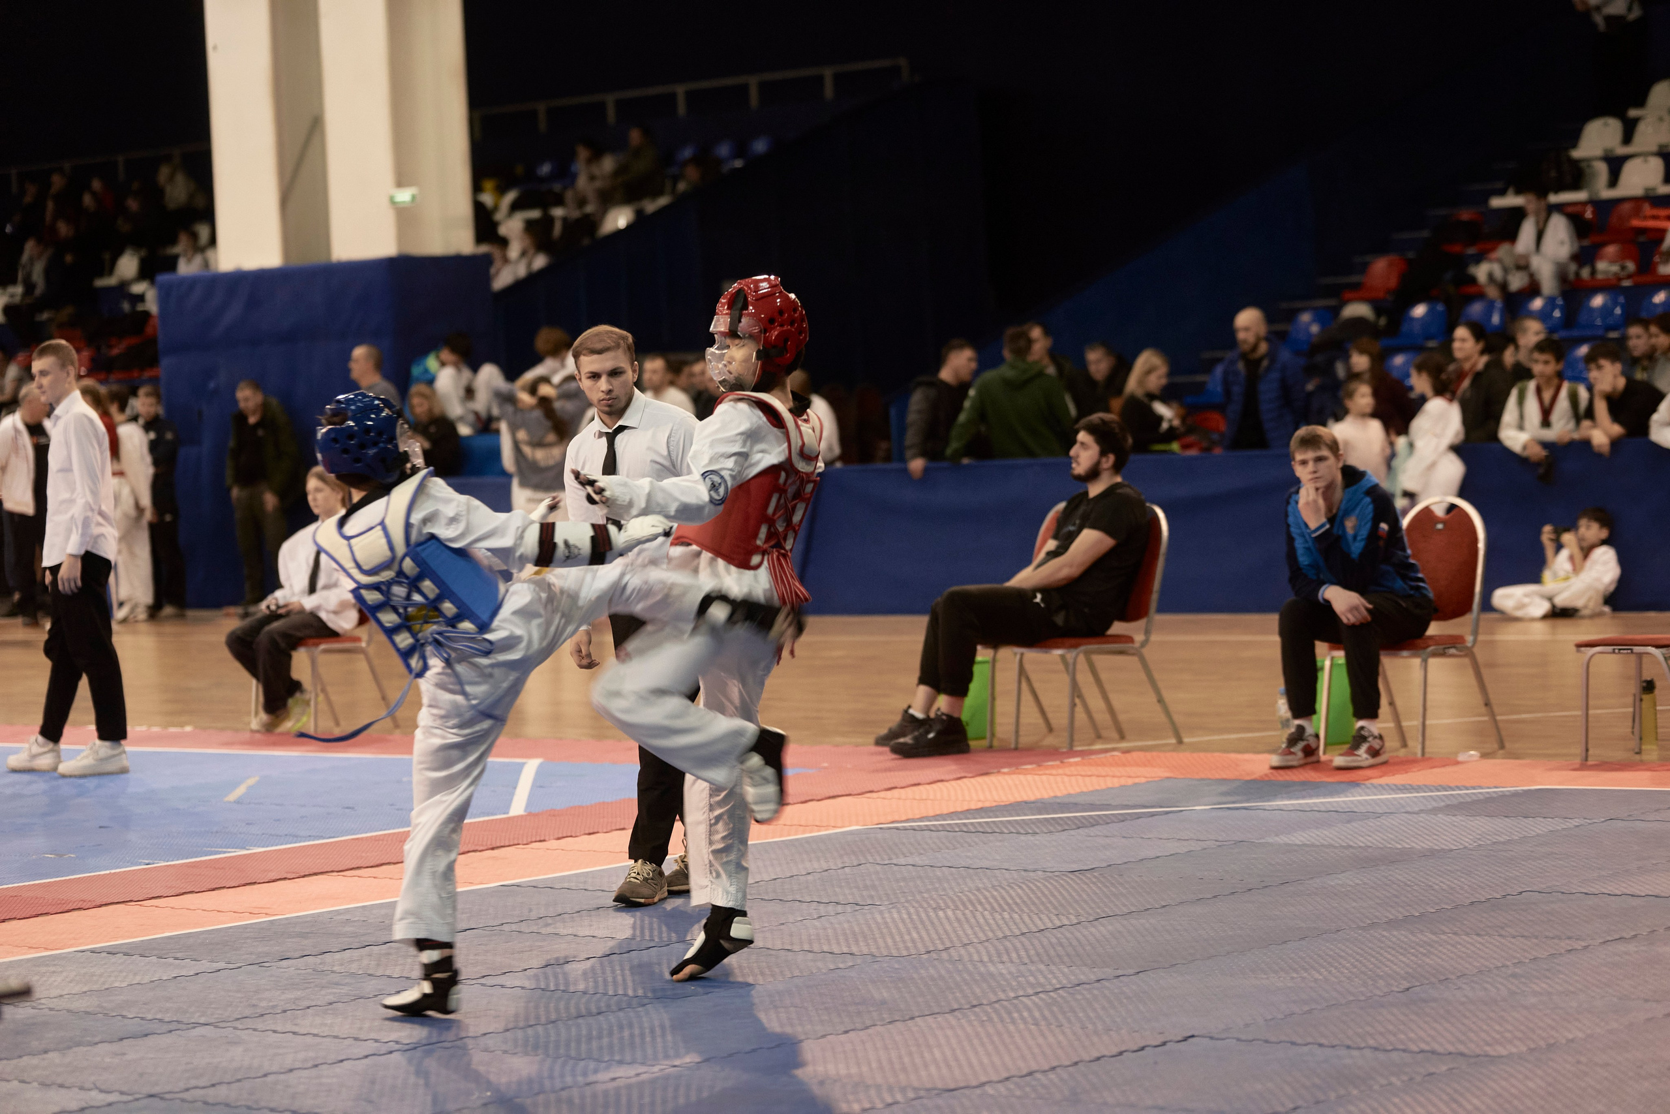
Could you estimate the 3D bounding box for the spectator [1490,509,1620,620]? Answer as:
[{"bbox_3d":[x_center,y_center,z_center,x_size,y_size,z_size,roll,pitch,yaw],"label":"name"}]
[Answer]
[{"bbox_3d":[4.032,0.047,25.900,0.600,0.630,0.520,-5,3,-37],"label":"spectator"}]

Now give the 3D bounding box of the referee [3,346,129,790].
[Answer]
[{"bbox_3d":[-3.338,0.007,20.200,0.500,1.860,0.480,-4,2,-14],"label":"referee"}]

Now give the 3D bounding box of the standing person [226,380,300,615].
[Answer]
[{"bbox_3d":[-4.233,-0.443,34.321,0.540,1.730,0.380,-2,2,25],"label":"standing person"}]

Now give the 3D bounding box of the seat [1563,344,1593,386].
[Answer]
[{"bbox_3d":[4.782,-1.212,29.749,0.420,0.330,0.390,-1,3,43],"label":"seat"}]

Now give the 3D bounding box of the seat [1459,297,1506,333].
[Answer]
[{"bbox_3d":[4.070,-1.496,29.500,0.420,0.360,0.430,-5,3,-44],"label":"seat"}]

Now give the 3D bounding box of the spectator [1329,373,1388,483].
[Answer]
[{"bbox_3d":[3.084,-0.402,27.025,0.400,1.300,0.320,-4,3,-30],"label":"spectator"}]

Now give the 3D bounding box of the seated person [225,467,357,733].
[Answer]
[{"bbox_3d":[-2.617,0.199,22.500,0.780,1.260,0.520,-5,3,-44],"label":"seated person"}]

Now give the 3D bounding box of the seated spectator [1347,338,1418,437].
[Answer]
[{"bbox_3d":[3.357,-0.712,28.725,0.620,1.280,0.500,-5,3,-41],"label":"seated spectator"}]

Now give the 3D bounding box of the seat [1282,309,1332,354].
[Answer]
[{"bbox_3d":[3.216,-1.546,31.800,0.420,0.330,0.350,-1,3,44],"label":"seat"}]

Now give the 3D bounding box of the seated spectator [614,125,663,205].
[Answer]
[{"bbox_3d":[-1.813,-3.335,42.000,0.680,1.150,0.470,-5,3,-41],"label":"seated spectator"}]

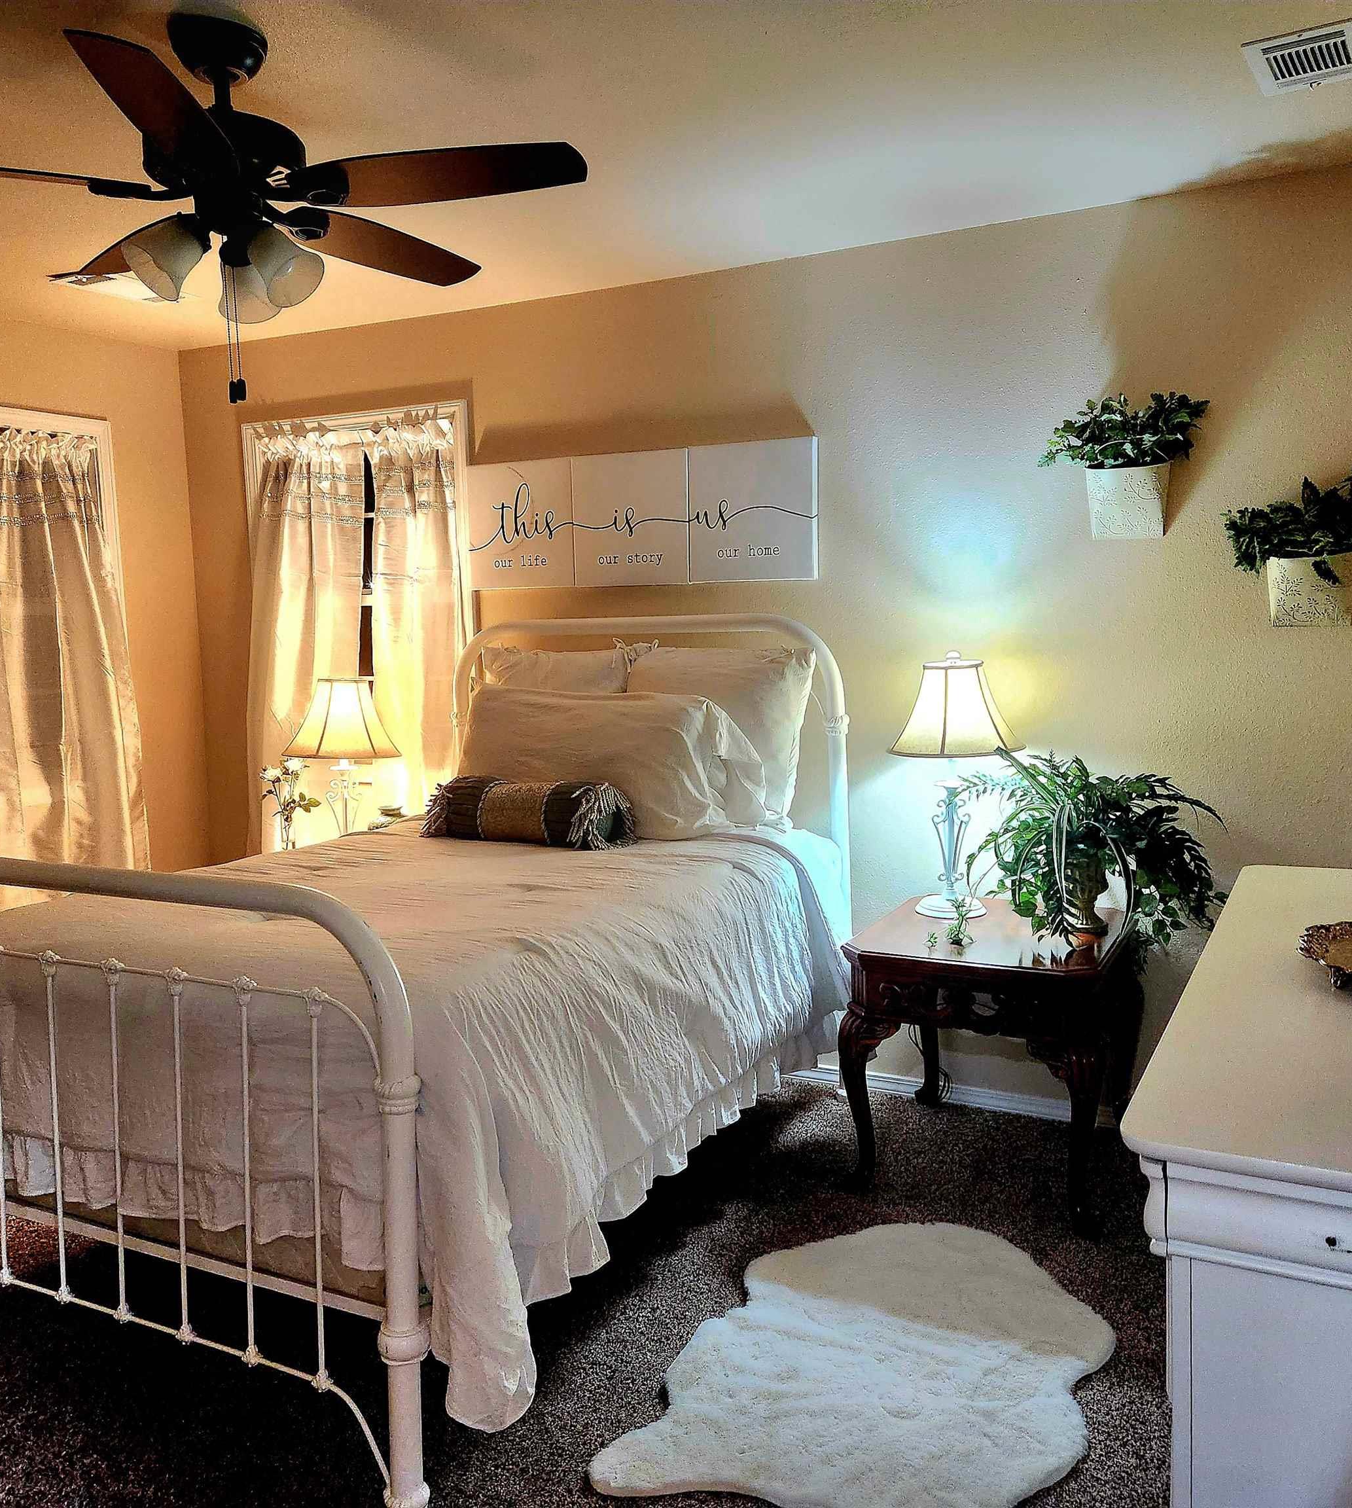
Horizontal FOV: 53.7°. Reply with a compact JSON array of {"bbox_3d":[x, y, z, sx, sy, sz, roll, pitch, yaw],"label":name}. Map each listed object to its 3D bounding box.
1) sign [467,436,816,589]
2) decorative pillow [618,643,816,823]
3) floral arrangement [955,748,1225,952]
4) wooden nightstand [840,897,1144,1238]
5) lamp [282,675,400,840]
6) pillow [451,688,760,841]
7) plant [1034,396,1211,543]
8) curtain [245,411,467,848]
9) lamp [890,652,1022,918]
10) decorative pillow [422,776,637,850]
[{"bbox_3d":[-0.133,-0.721,4.119,1.210,0.402,0.038,2,6,27],"label":"sign"},{"bbox_3d":[0.125,-0.050,3.817,0.590,0.500,0.190,2,-7,28],"label":"decorative pillow"},{"bbox_3d":[1.012,0.225,3.271,0.580,0.460,0.560,2,6,27],"label":"floral arrangement"},{"bbox_3d":[0.802,0.749,3.358,0.600,0.635,0.670,2,7,28],"label":"wooden nightstand"},{"bbox_3d":[-1.034,0.089,4.175,0.360,0.685,0.360,2,6,27],"label":"lamp"},{"bbox_3d":[-0.183,0.020,3.795,0.920,0.400,0.190,2,-19,28],"label":"pillow"},{"bbox_3d":[1.125,-0.724,3.369,0.410,0.370,0.200,2,7,28],"label":"plant"},{"bbox_3d":[-1.116,-0.104,4.648,0.980,2.080,0.130,2,6,27],"label":"curtain"},{"bbox_3d":[0.736,0.070,3.508,0.355,0.690,0.355,2,7,28],"label":"lamp"},{"bbox_3d":[-0.385,0.148,3.605,0.610,0.180,0.200,2,6,27],"label":"decorative pillow"}]

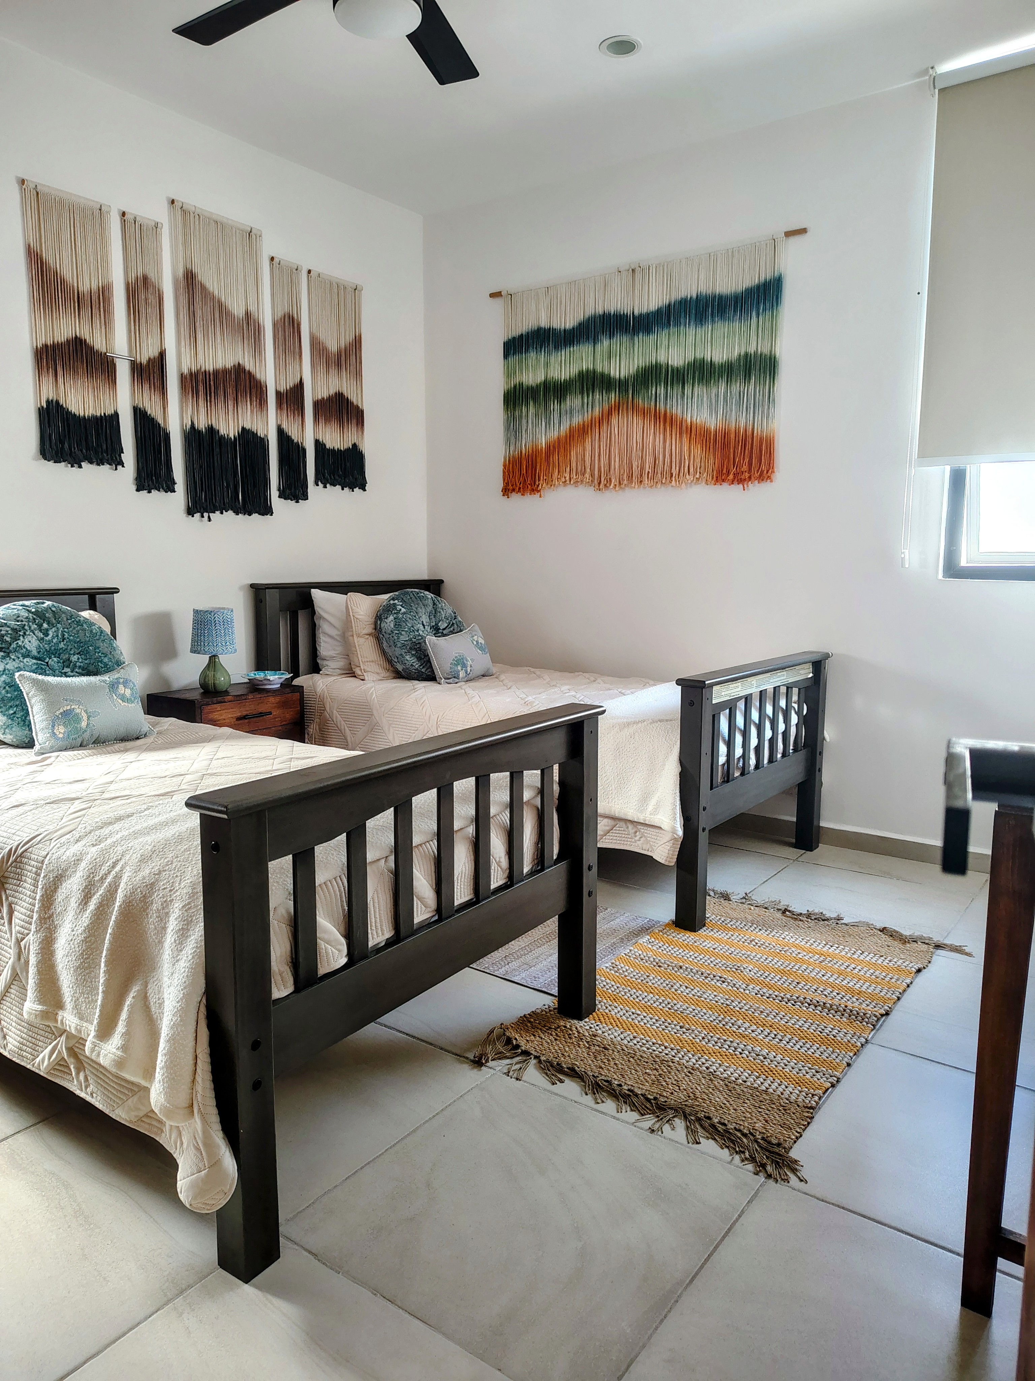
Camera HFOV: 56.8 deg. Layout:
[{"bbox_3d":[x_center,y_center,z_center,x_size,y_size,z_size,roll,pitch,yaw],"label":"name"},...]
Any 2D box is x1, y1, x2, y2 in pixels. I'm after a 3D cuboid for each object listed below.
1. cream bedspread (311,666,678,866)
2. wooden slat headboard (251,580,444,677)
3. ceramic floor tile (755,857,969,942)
[{"bbox_3d":[0.060,0.174,3.723,1.788,0.408,1.104,6,10,36],"label":"cream bedspread"},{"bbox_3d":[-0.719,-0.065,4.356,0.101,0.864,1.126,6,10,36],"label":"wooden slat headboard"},{"bbox_3d":[1.085,0.679,3.066,0.600,0.010,0.600,6,10,36],"label":"ceramic floor tile"}]

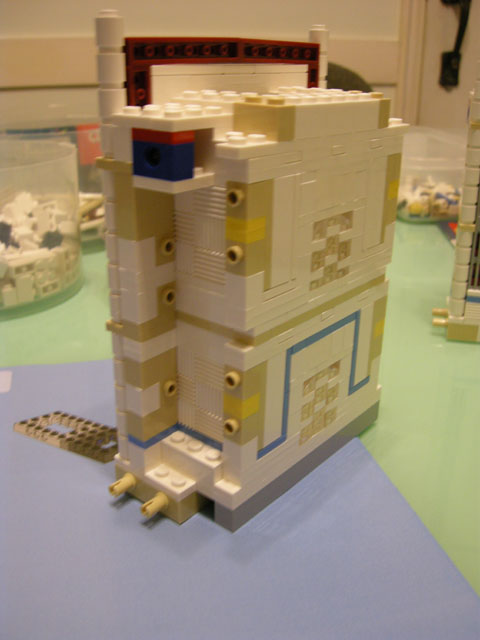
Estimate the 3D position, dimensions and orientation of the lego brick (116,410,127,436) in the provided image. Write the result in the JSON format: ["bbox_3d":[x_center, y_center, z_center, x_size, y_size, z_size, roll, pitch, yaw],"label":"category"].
[{"bbox_3d":[-0.038,0.034,0.227,0.008,0.010,0.008,18,27,36],"label":"lego brick"}]

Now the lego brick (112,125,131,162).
[{"bbox_3d":[-0.030,-0.050,0.189,0.008,0.010,0.010,18,27,36],"label":"lego brick"}]

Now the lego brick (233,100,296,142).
[{"bbox_3d":[0.007,-0.056,0.187,0.016,0.010,0.008,18,27,36],"label":"lego brick"}]

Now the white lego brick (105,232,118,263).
[{"bbox_3d":[-0.037,-0.023,0.205,0.008,0.010,0.008,18,27,36],"label":"white lego brick"}]

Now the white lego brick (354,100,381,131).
[{"bbox_3d":[0.037,-0.067,0.217,0.009,0.010,0.016,18,27,36],"label":"white lego brick"}]

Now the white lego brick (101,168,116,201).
[{"bbox_3d":[-0.036,-0.040,0.198,0.008,0.010,0.008,18,27,36],"label":"white lego brick"}]

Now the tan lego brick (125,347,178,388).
[{"bbox_3d":[-0.029,0.015,0.218,0.008,0.010,0.016,18,27,36],"label":"tan lego brick"}]

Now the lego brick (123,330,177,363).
[{"bbox_3d":[-0.029,0.007,0.214,0.008,0.006,0.016,18,27,36],"label":"lego brick"}]

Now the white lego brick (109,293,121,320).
[{"bbox_3d":[-0.037,-0.004,0.212,0.008,0.010,0.008,18,27,36],"label":"white lego brick"}]

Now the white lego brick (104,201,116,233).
[{"bbox_3d":[-0.037,-0.032,0.202,0.008,0.010,0.008,18,27,36],"label":"white lego brick"}]

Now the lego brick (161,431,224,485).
[{"bbox_3d":[-0.015,0.046,0.223,0.024,0.011,0.008,18,27,36],"label":"lego brick"}]

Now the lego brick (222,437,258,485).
[{"bbox_3d":[0.000,0.044,0.214,0.008,0.016,0.008,18,27,36],"label":"lego brick"}]

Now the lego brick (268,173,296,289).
[{"bbox_3d":[0.009,-0.026,0.196,0.008,0.032,0.010,18,27,36],"label":"lego brick"}]

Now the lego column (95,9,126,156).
[{"bbox_3d":[-0.036,-0.066,0.188,0.008,0.040,0.008,1,22,0],"label":"lego column"}]

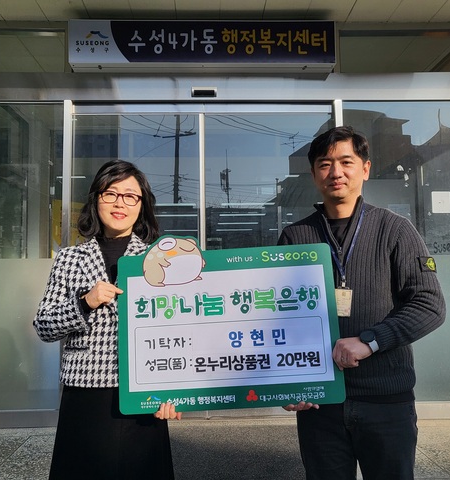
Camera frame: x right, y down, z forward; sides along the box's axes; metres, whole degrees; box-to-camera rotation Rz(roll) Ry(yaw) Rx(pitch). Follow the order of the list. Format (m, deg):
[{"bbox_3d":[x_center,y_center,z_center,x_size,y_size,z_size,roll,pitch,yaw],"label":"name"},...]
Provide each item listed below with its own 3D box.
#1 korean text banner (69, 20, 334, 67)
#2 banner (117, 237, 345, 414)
[{"bbox_3d":[-0.177,-1.616,4.026,2.190,0.367,0.180,-1,-4,-2],"label":"korean text banner"},{"bbox_3d":[0.008,0.247,1.534,0.693,0.556,0.015,-4,-12,2],"label":"banner"}]

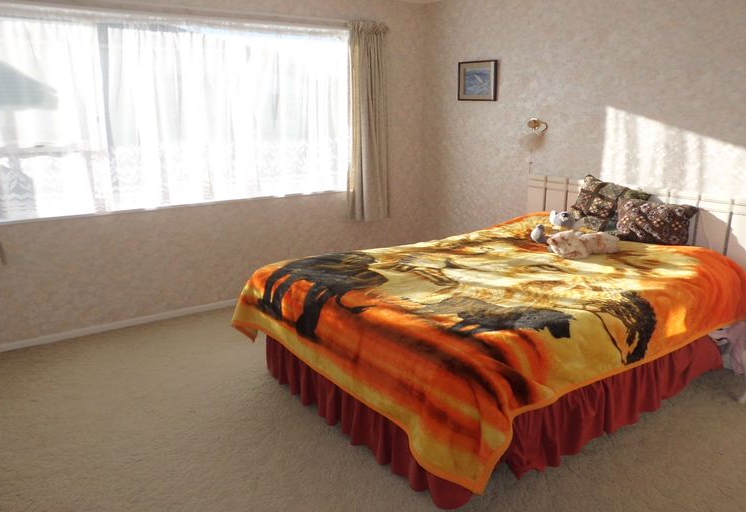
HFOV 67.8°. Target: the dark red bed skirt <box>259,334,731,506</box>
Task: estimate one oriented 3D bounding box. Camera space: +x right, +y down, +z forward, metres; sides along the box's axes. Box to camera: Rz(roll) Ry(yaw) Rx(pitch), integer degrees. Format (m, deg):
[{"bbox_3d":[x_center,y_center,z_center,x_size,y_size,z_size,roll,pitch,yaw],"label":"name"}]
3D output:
[{"bbox_3d":[0.626,0.553,3.154,1.980,0.360,1.480,-10,18,-32],"label":"dark red bed skirt"}]

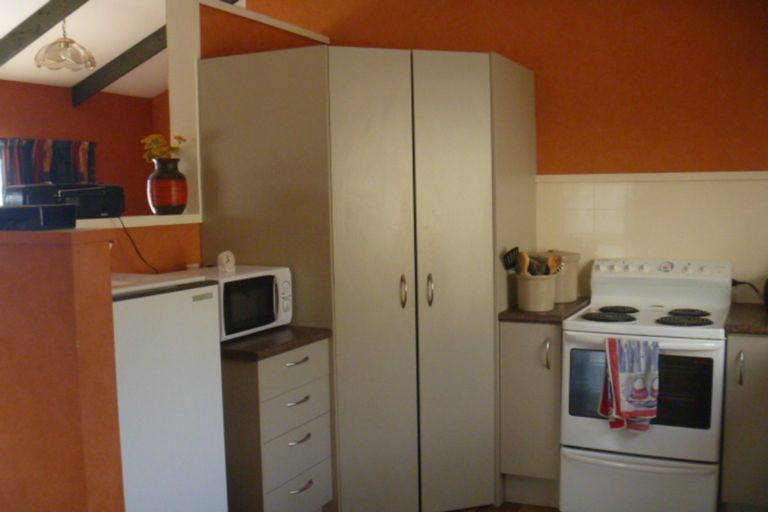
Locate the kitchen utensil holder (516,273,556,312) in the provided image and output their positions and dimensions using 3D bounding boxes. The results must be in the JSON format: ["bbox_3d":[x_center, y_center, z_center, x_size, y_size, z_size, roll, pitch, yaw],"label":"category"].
[{"bbox_3d":[0.718,0.166,3.503,0.184,0.162,0.184,2,6,28],"label":"kitchen utensil holder"}]

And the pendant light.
[{"bbox_3d":[-2.017,-1.339,4.728,0.379,0.320,0.379,2,6,28],"label":"pendant light"}]

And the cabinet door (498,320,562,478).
[{"bbox_3d":[0.665,0.651,3.343,0.278,0.702,0.022,2,6,28],"label":"cabinet door"}]

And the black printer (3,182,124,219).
[{"bbox_3d":[-1.194,-0.198,2.791,0.217,0.135,0.355,2,6,28],"label":"black printer"}]

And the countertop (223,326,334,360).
[{"bbox_3d":[-0.607,0.337,3.050,0.591,0.037,0.488,2,6,28],"label":"countertop"}]

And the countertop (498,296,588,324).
[{"bbox_3d":[0.774,0.262,3.531,0.284,0.035,0.563,2,6,28],"label":"countertop"}]

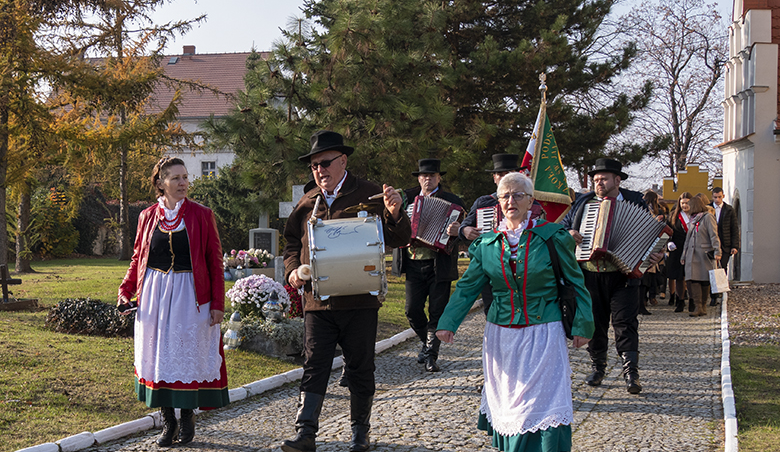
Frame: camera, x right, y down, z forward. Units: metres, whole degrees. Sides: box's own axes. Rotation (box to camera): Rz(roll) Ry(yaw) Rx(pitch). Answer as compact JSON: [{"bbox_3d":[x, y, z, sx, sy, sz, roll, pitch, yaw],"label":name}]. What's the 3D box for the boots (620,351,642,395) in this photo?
[{"bbox_3d":[1.854,1.132,7.270,0.130,0.335,0.300,1,-5,12],"label":"boots"}]

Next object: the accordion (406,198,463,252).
[{"bbox_3d":[0.374,-0.009,8.150,0.480,0.430,0.230,13,-2,19],"label":"accordion"}]

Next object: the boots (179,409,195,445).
[{"bbox_3d":[-1.190,1.152,5.550,0.100,0.250,0.260,0,0,-3],"label":"boots"}]

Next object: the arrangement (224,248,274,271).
[{"bbox_3d":[-2.944,0.697,19.700,1.020,0.480,0.600,0,0,3],"label":"arrangement"}]

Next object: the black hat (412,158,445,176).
[{"bbox_3d":[0.348,-0.516,8.380,0.290,0.145,0.310,1,0,12],"label":"black hat"}]

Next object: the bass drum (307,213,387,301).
[{"bbox_3d":[-0.230,0.170,5.120,0.400,0.450,0.450,4,0,-3],"label":"bass drum"}]

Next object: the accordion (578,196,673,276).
[{"bbox_3d":[1.784,0.088,7.220,0.700,0.550,0.300,15,0,14],"label":"accordion"}]

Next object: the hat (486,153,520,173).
[{"bbox_3d":[0.910,-0.488,7.400,0.300,0.140,0.340,3,0,17],"label":"hat"}]

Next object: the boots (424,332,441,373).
[{"bbox_3d":[0.381,1.113,8.400,0.125,0.380,0.290,0,0,0],"label":"boots"}]

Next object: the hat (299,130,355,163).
[{"bbox_3d":[-0.357,-0.445,5.330,0.280,0.145,0.320,-4,8,30],"label":"hat"}]

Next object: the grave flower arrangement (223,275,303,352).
[{"bbox_3d":[-1.306,0.906,9.700,0.800,0.760,0.700,0,0,19],"label":"grave flower arrangement"}]

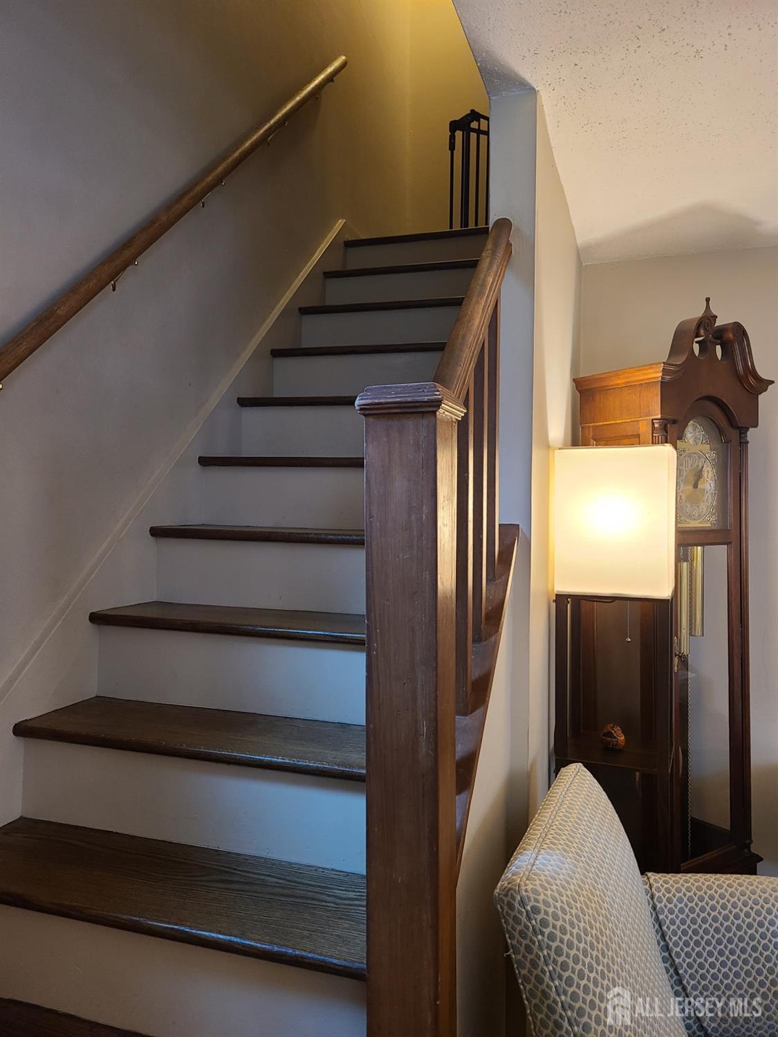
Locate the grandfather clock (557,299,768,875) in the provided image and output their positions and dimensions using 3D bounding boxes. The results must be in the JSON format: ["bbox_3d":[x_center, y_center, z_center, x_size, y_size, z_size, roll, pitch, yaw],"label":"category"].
[{"bbox_3d":[0.924,0.361,2.515,0.595,2.088,0.323,-1,2,-36],"label":"grandfather clock"}]

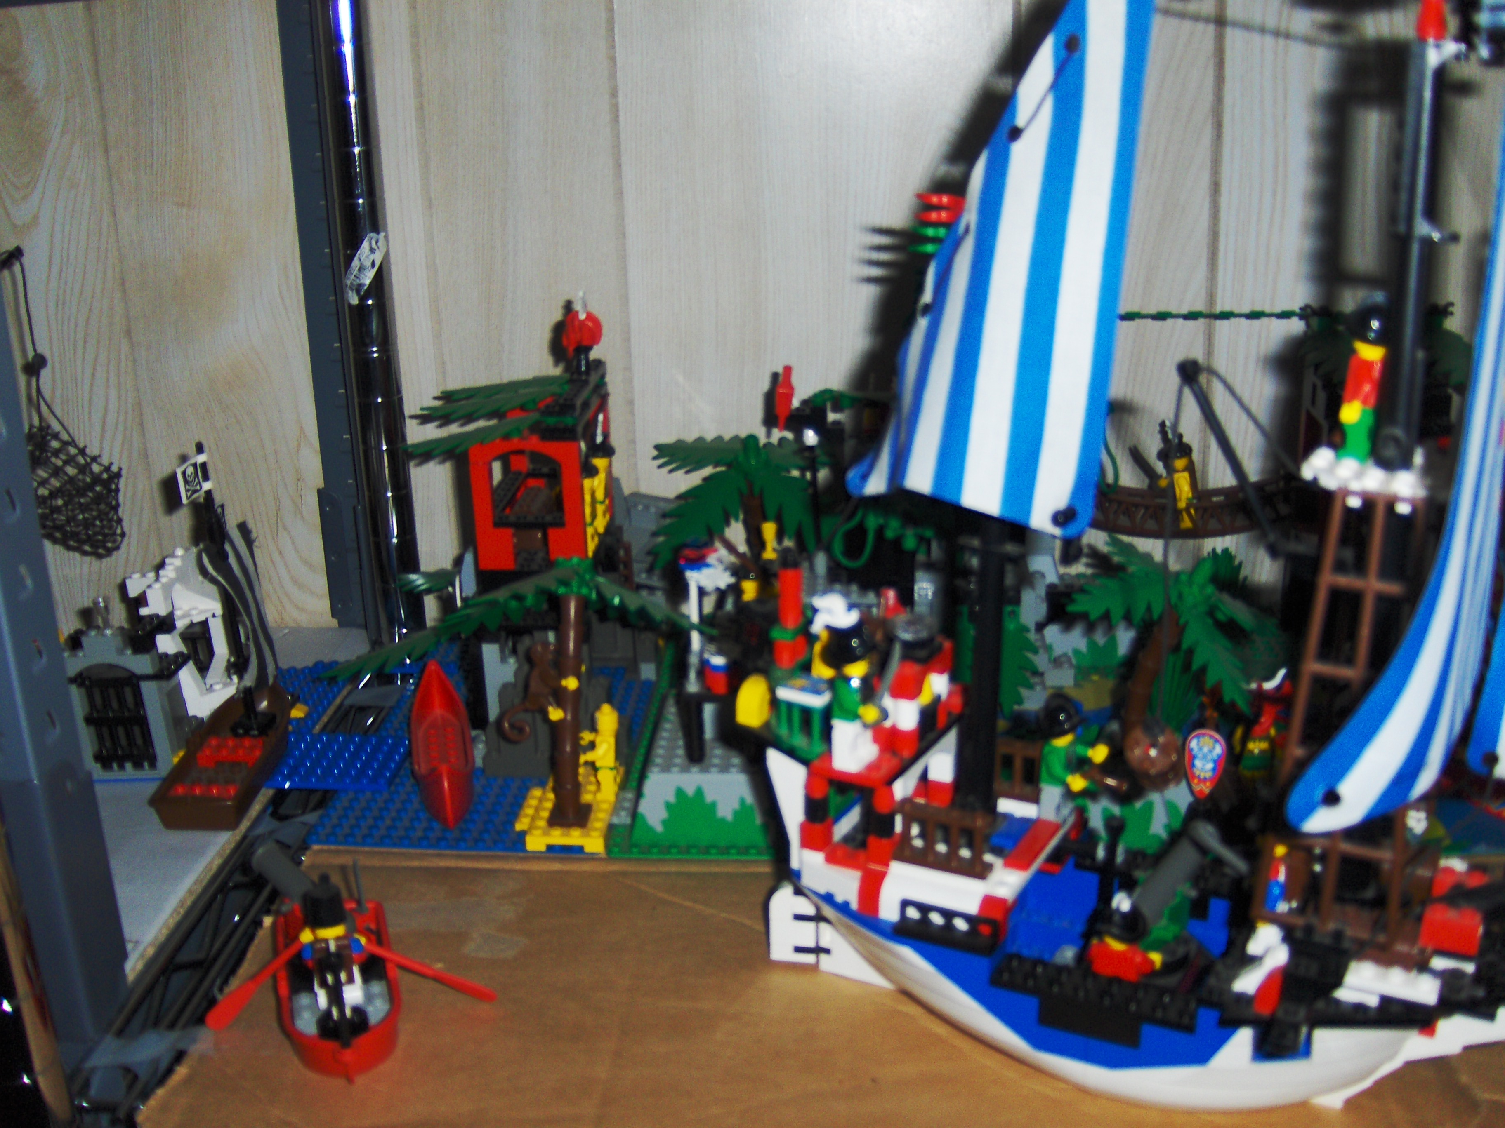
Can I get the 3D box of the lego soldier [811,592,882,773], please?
[{"bbox_3d":[0.029,0.036,0.460,0.020,0.052,0.023,8,21,25],"label":"lego soldier"}]

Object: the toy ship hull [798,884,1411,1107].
[{"bbox_3d":[0.112,0.137,0.507,0.212,0.054,0.096,8,21,25],"label":"toy ship hull"}]

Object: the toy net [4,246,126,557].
[{"bbox_3d":[-0.346,-0.080,0.750,0.062,0.157,0.045,-1,19,0],"label":"toy net"}]

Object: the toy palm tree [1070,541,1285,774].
[{"bbox_3d":[0.177,0.037,0.635,0.105,0.095,0.105,-1,19,0],"label":"toy palm tree"}]

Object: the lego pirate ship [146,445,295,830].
[{"bbox_3d":[-0.237,0.027,0.685,0.050,0.150,0.115,-1,19,0],"label":"lego pirate ship"}]

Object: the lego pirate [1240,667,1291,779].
[{"bbox_3d":[0.205,0.066,0.610,0.025,0.050,0.018,4,19,14],"label":"lego pirate"}]

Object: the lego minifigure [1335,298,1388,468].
[{"bbox_3d":[0.165,-0.049,0.412,0.018,0.046,0.022,8,21,25],"label":"lego minifigure"}]

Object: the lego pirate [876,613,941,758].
[{"bbox_3d":[0.049,0.038,0.482,0.018,0.044,0.023,8,21,25],"label":"lego pirate"}]

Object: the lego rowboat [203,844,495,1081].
[{"bbox_3d":[-0.140,0.133,0.526,0.098,0.055,0.106,-7,20,-17],"label":"lego rowboat"}]

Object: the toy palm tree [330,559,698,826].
[{"bbox_3d":[-0.085,0.046,0.632,0.165,0.114,0.080,-8,20,-20],"label":"toy palm tree"}]

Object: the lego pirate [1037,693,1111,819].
[{"bbox_3d":[0.097,0.059,0.463,0.020,0.043,0.024,8,21,25],"label":"lego pirate"}]

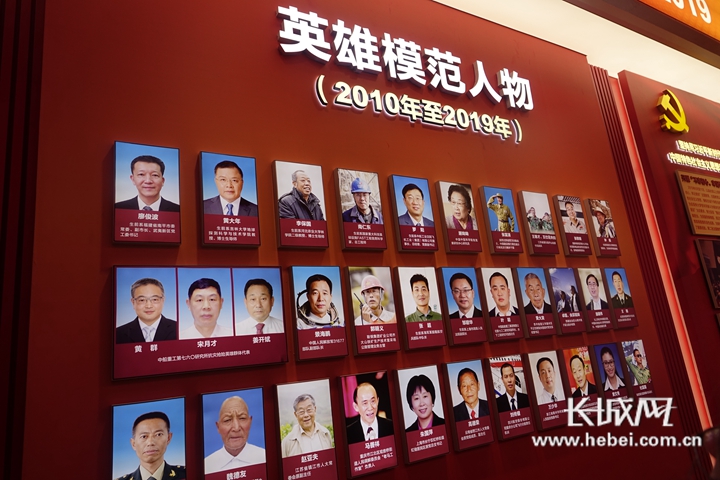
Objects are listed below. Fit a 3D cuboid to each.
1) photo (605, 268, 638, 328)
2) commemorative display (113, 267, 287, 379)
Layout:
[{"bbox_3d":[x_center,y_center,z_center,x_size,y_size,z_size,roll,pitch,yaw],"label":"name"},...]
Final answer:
[{"bbox_3d":[2.154,0.482,3.981,0.286,0.490,0.036,2,-16,-30],"label":"photo"},{"bbox_3d":[-0.875,0.436,2.719,0.930,0.580,0.048,2,-16,-30],"label":"commemorative display"}]

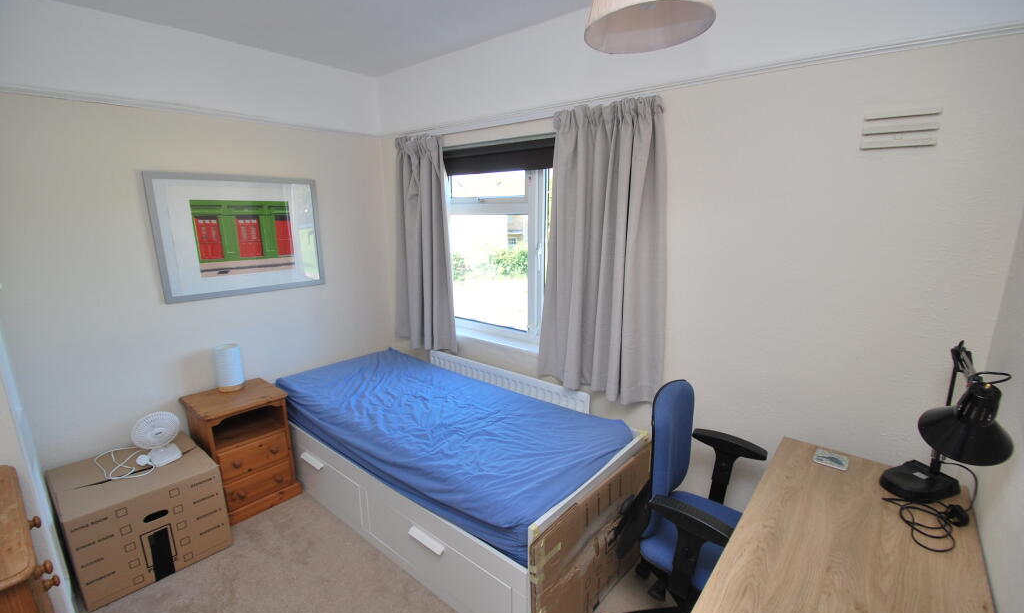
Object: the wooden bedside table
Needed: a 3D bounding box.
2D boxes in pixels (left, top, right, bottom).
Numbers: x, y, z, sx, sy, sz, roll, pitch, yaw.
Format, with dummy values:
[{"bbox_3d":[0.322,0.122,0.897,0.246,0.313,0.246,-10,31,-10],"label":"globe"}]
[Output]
[{"bbox_3d":[-1.517,0.793,2.392,0.385,0.614,0.405,10,16,38],"label":"wooden bedside table"}]

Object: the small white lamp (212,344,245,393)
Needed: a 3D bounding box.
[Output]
[{"bbox_3d":[-1.605,0.348,2.419,0.132,0.240,0.132,10,16,38],"label":"small white lamp"}]

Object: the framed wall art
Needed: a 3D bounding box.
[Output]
[{"bbox_3d":[-1.526,-0.408,2.451,0.025,0.658,0.858,10,16,38],"label":"framed wall art"}]

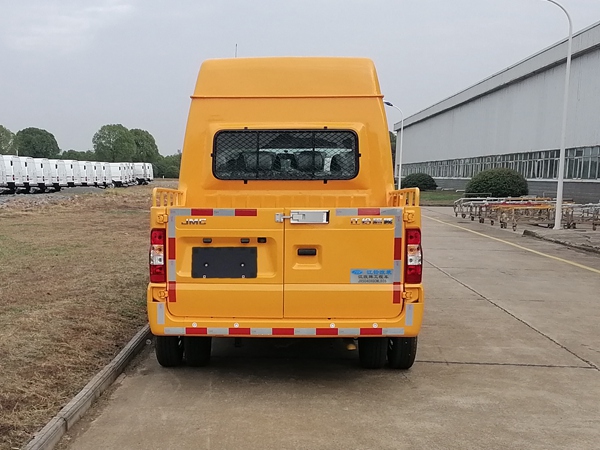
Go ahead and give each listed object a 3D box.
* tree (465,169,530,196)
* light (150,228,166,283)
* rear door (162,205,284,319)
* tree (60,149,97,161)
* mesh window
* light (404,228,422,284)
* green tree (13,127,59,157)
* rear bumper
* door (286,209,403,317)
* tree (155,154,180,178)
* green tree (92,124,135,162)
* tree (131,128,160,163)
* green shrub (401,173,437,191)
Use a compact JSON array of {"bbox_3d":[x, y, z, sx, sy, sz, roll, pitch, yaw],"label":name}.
[{"bbox_3d":[13.293,-2.827,31.500,3.900,1.941,3.800,0,6,0],"label":"tree"},{"bbox_3d":[-0.978,0.212,3.240,0.106,0.372,0.110,0,6,-1],"label":"light"},{"bbox_3d":[-0.516,0.264,3.250,0.805,0.770,0.100,0,6,-1],"label":"rear door"},{"bbox_3d":[-50.642,-13.146,107.000,7.600,7.400,7.000,-3,7,-25],"label":"tree"},{"bbox_3d":[-0.126,-0.606,4.080,1.280,0.440,0.050,0,6,-1],"label":"mesh window"},{"bbox_3d":[0.790,0.214,3.322,0.133,0.395,0.130,0,6,-1],"label":"light"},{"bbox_3d":[-51.603,-13.859,92.000,8.300,10.600,8.300,-3,7,-29],"label":"green tree"},{"bbox_3d":[-0.101,0.572,3.338,1.911,0.376,0.320,0,6,-1],"label":"rear bumper"},{"bbox_3d":[0.299,0.260,3.283,0.828,0.775,0.120,0,6,-1],"label":"door"},{"bbox_3d":[-30.808,-13.385,108.000,6.600,5.736,6.000,0,6,0],"label":"tree"},{"bbox_3d":[-45.828,-17.938,115.000,9.800,13.438,9.600,0,6,0],"label":"green tree"},{"bbox_3d":[-39.712,-17.902,118.000,8.800,12.786,8.600,0,6,0],"label":"tree"},{"bbox_3d":[11.618,-4.161,45.500,3.450,1.720,3.400,0,6,0],"label":"green shrub"}]

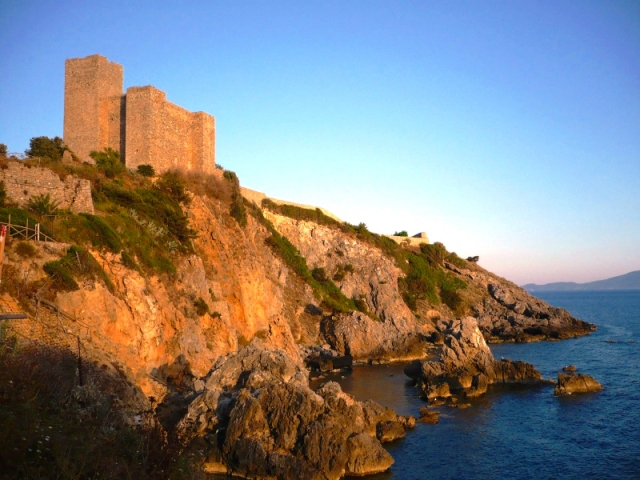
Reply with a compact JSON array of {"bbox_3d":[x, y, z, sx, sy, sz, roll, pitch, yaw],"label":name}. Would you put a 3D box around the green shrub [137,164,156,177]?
[{"bbox_3d":[-28.420,-11.380,106.000,3.280,1.970,2.780,-1,-5,0],"label":"green shrub"}]

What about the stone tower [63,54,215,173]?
[{"bbox_3d":[-33.940,-21.320,123.690,19.780,23.060,19.100,-3,-5,25],"label":"stone tower"}]

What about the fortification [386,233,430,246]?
[{"bbox_3d":[21.200,-0.120,155.000,10.540,3.350,6.000,0,-5,-12],"label":"fortification"}]

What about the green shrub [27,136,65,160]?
[{"bbox_3d":[-43.960,-14.710,104.000,6.430,3.860,4.820,-1,-5,0],"label":"green shrub"}]

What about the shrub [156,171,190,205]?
[{"bbox_3d":[-22.410,-8.030,99.000,5.200,4.940,4.420,-1,-5,0],"label":"shrub"}]

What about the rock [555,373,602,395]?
[{"bbox_3d":[29.700,16.390,74.360,5.520,2.230,3.800,-1,-5,0],"label":"rock"}]

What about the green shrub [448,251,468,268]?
[{"bbox_3d":[34.000,4.820,160.000,5.440,4.230,4.620,-1,-5,0],"label":"green shrub"}]

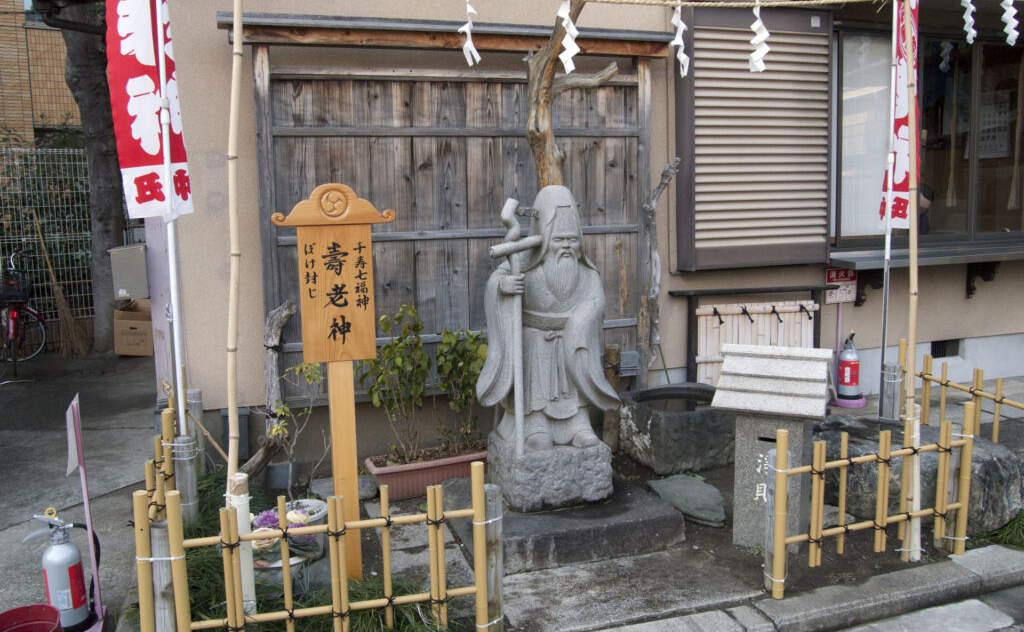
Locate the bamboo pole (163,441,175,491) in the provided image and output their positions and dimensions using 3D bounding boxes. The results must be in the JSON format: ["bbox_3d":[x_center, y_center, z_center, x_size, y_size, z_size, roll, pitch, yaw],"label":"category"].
[{"bbox_3d":[-1.290,0.736,3.158,0.024,0.490,0.024,-4,8,-18],"label":"bamboo pole"}]

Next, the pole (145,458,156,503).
[{"bbox_3d":[-1.468,0.871,3.400,0.030,0.570,0.030,-1,6,0],"label":"pole"}]

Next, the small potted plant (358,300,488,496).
[{"bbox_3d":[-0.508,0.483,4.952,0.810,1.100,0.360,-4,7,-24],"label":"small potted plant"}]

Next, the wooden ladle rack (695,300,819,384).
[{"bbox_3d":[1.605,0.202,5.397,0.934,0.577,0.070,-4,8,-18],"label":"wooden ladle rack"}]

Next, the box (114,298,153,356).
[{"bbox_3d":[-4.270,0.158,9.604,0.480,0.560,0.380,0,6,13],"label":"box"}]

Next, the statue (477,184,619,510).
[{"bbox_3d":[0.171,0.121,3.886,0.670,1.457,0.400,-4,8,-18],"label":"statue"}]

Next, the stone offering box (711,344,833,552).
[{"bbox_3d":[1.348,0.651,4.248,0.535,0.995,0.450,2,7,28],"label":"stone offering box"}]

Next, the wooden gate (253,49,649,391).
[{"bbox_3d":[-0.261,-0.445,4.833,2.302,2.080,0.130,-4,8,-18],"label":"wooden gate"}]

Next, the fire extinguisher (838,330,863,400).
[{"bbox_3d":[2.357,0.339,5.770,0.160,0.475,0.190,-1,7,3],"label":"fire extinguisher"}]

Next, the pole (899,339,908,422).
[{"bbox_3d":[2.793,0.467,5.932,0.050,0.610,0.050,-1,6,0],"label":"pole"}]

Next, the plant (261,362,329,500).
[{"bbox_3d":[-1.165,0.670,4.504,0.340,0.838,0.290,-1,6,0],"label":"plant"}]

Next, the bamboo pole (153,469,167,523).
[{"bbox_3d":[-1.194,0.778,2.861,0.024,0.490,0.024,-4,8,-18],"label":"bamboo pole"}]

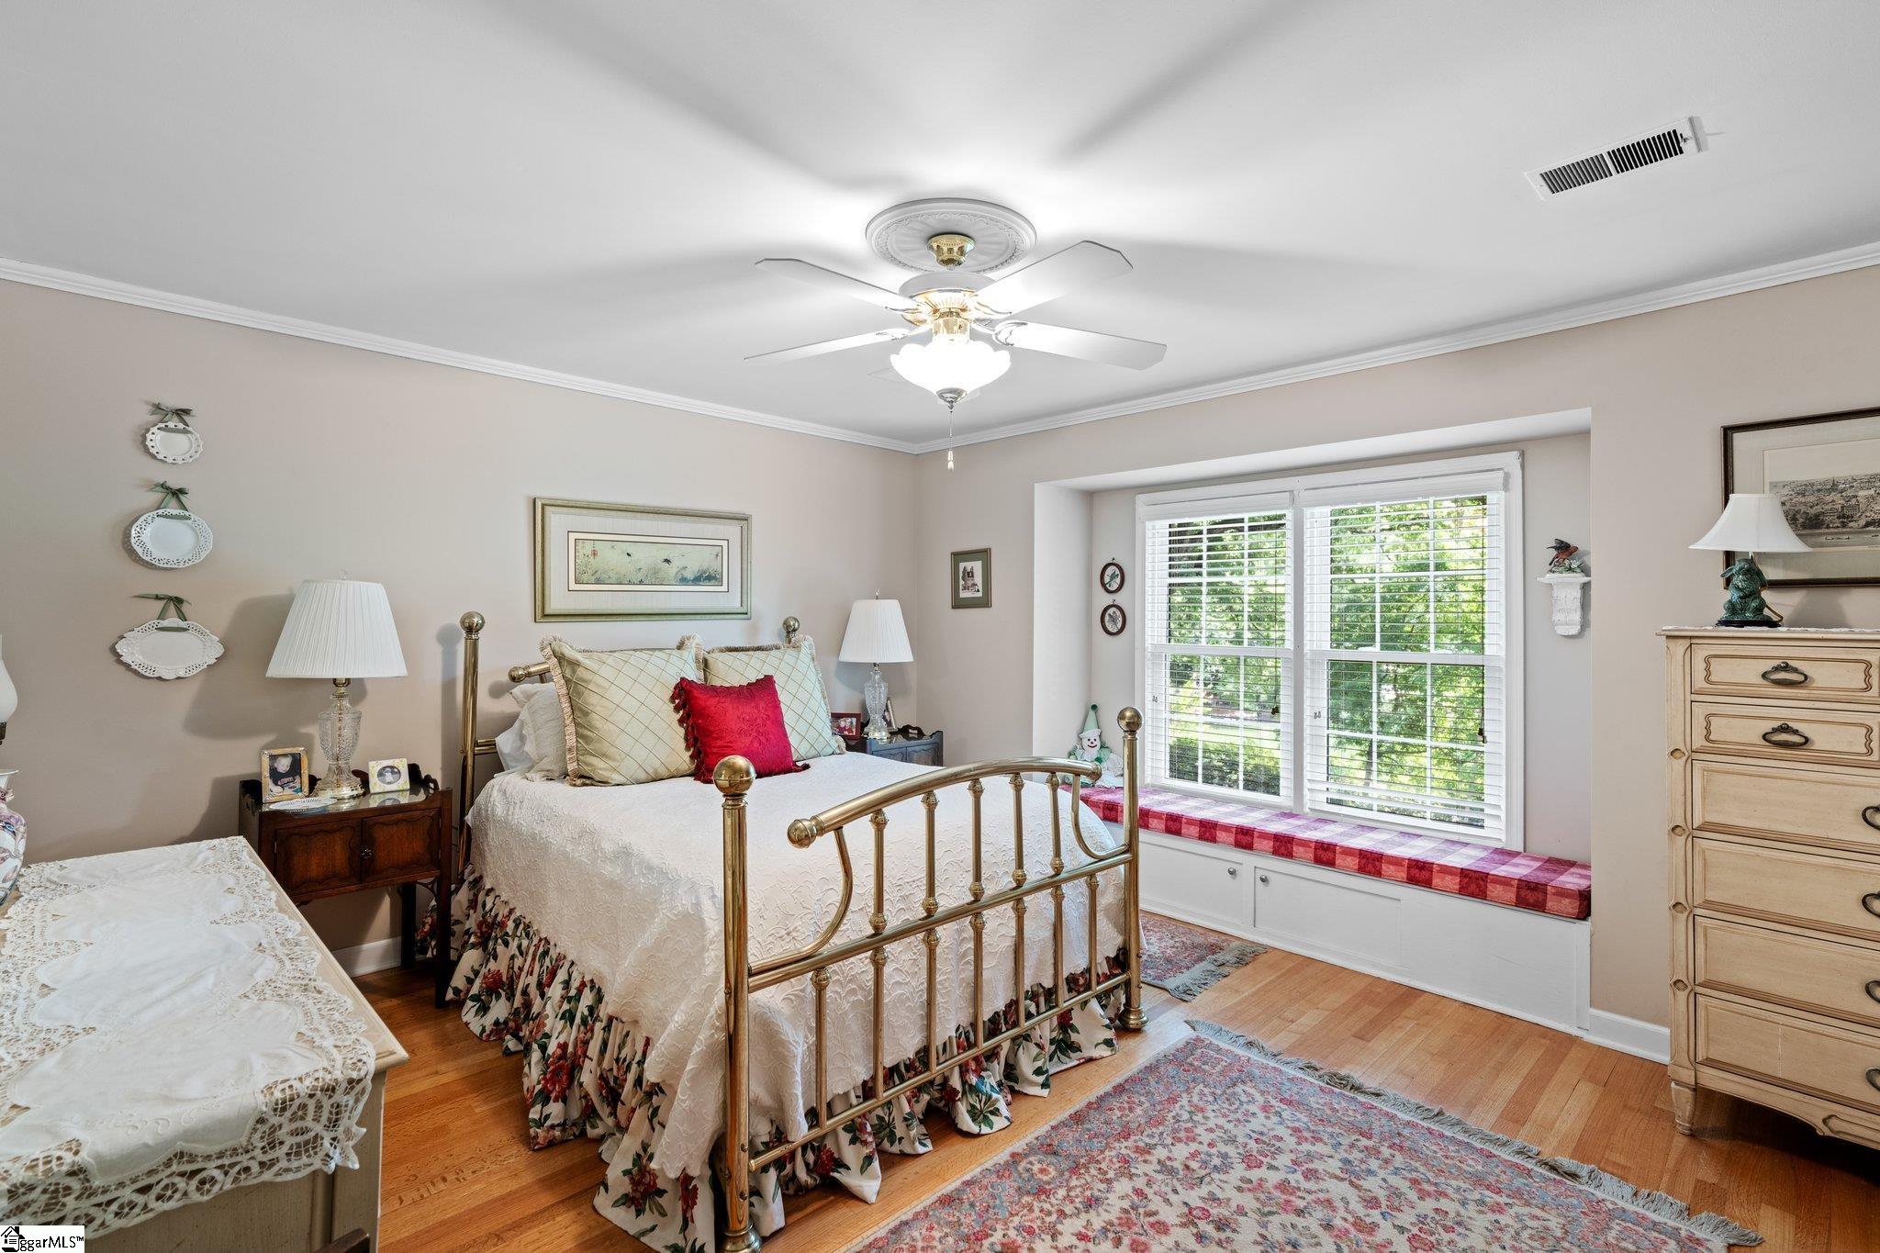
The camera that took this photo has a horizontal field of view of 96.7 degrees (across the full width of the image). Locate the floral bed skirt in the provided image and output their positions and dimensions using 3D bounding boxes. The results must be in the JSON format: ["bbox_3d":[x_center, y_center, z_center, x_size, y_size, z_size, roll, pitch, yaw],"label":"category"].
[{"bbox_3d":[-0.584,1.139,3.001,1.710,0.429,2.112,0,1,-44],"label":"floral bed skirt"}]

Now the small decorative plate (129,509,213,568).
[{"bbox_3d":[-2.559,-0.295,2.786,0.208,0.200,0.030,0,1,-44],"label":"small decorative plate"}]

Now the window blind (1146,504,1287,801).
[{"bbox_3d":[1.391,0.139,4.254,0.055,1.429,0.790,0,1,-44],"label":"window blind"}]

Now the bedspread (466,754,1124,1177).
[{"bbox_3d":[-0.622,0.889,3.081,1.660,0.620,1.980,0,1,-44],"label":"bedspread"}]

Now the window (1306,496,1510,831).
[{"bbox_3d":[2.005,0.154,3.655,0.080,1.406,0.799,0,1,-44],"label":"window"}]

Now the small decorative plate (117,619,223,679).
[{"bbox_3d":[-2.566,0.076,2.792,0.271,0.201,0.025,0,1,-44],"label":"small decorative plate"}]

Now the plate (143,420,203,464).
[{"bbox_3d":[-2.555,-0.613,2.788,0.148,0.146,0.025,0,1,-44],"label":"plate"}]

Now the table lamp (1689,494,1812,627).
[{"bbox_3d":[2.237,-0.184,2.318,0.250,0.370,0.250,0,1,-44],"label":"table lamp"}]

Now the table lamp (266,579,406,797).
[{"bbox_3d":[-2.093,0.208,2.921,0.400,0.770,0.400,0,1,-44],"label":"table lamp"}]

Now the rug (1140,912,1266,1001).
[{"bbox_3d":[0.684,1.348,3.761,0.660,0.012,1.300,0,1,-44],"label":"rug"}]

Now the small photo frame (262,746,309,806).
[{"bbox_3d":[-2.173,0.489,2.771,0.025,0.175,0.119,-12,-7,36],"label":"small photo frame"}]

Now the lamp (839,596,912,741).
[{"bbox_3d":[-0.344,0.215,4.537,0.410,0.790,0.410,1,1,0],"label":"lamp"}]

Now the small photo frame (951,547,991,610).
[{"bbox_3d":[0.187,-0.268,4.802,0.025,0.329,0.314,0,1,-44],"label":"small photo frame"}]

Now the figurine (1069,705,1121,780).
[{"bbox_3d":[0.813,0.647,4.430,0.290,0.440,0.250,1,1,10],"label":"figurine"}]

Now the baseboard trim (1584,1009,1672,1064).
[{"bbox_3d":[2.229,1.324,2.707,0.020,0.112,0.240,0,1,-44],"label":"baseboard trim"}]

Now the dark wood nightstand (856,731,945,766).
[{"bbox_3d":[-0.333,0.944,4.511,0.528,0.796,0.457,0,1,-44],"label":"dark wood nightstand"}]

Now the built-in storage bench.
[{"bbox_3d":[1.503,1.111,3.812,0.482,0.505,2.389,0,1,-44],"label":"built-in storage bench"}]

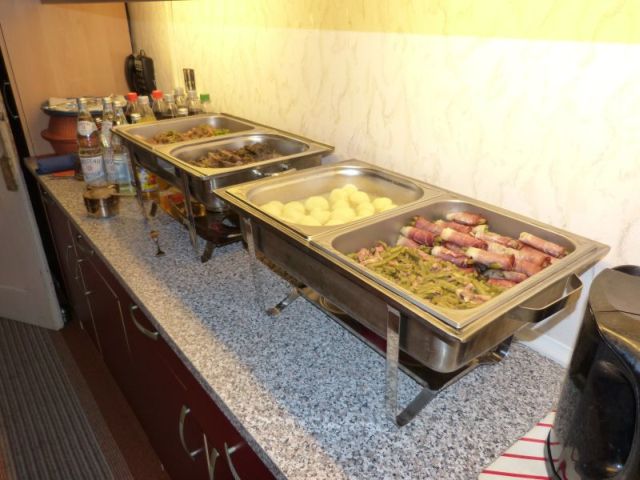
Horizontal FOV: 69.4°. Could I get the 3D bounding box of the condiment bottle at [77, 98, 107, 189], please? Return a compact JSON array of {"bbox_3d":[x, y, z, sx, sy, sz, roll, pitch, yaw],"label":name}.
[{"bbox_3d":[-0.795,-0.328,1.611,0.080,0.319,0.080,-12,29,-24],"label":"condiment bottle"}]

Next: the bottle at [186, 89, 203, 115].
[{"bbox_3d":[-0.468,-0.402,1.763,0.083,0.323,0.083,-6,27,-13],"label":"bottle"}]

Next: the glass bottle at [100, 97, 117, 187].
[{"bbox_3d":[-0.728,-0.347,1.655,0.079,0.316,0.079,-11,28,-22],"label":"glass bottle"}]

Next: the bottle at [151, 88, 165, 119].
[{"bbox_3d":[-0.585,-0.392,1.737,0.085,0.326,0.085,-8,27,-17],"label":"bottle"}]

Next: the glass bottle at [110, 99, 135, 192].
[{"bbox_3d":[-0.670,-0.309,1.577,0.076,0.317,0.076,-10,28,-21],"label":"glass bottle"}]

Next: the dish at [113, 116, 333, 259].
[{"bbox_3d":[-0.297,-0.172,1.360,0.378,0.270,0.608,-20,33,-36],"label":"dish"}]

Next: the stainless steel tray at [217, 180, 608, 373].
[{"bbox_3d":[0.120,-0.001,0.841,0.378,0.116,0.593,-19,32,-34],"label":"stainless steel tray"}]

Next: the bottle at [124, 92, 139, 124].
[{"bbox_3d":[-0.654,-0.365,1.681,0.085,0.326,0.085,-9,28,-19],"label":"bottle"}]

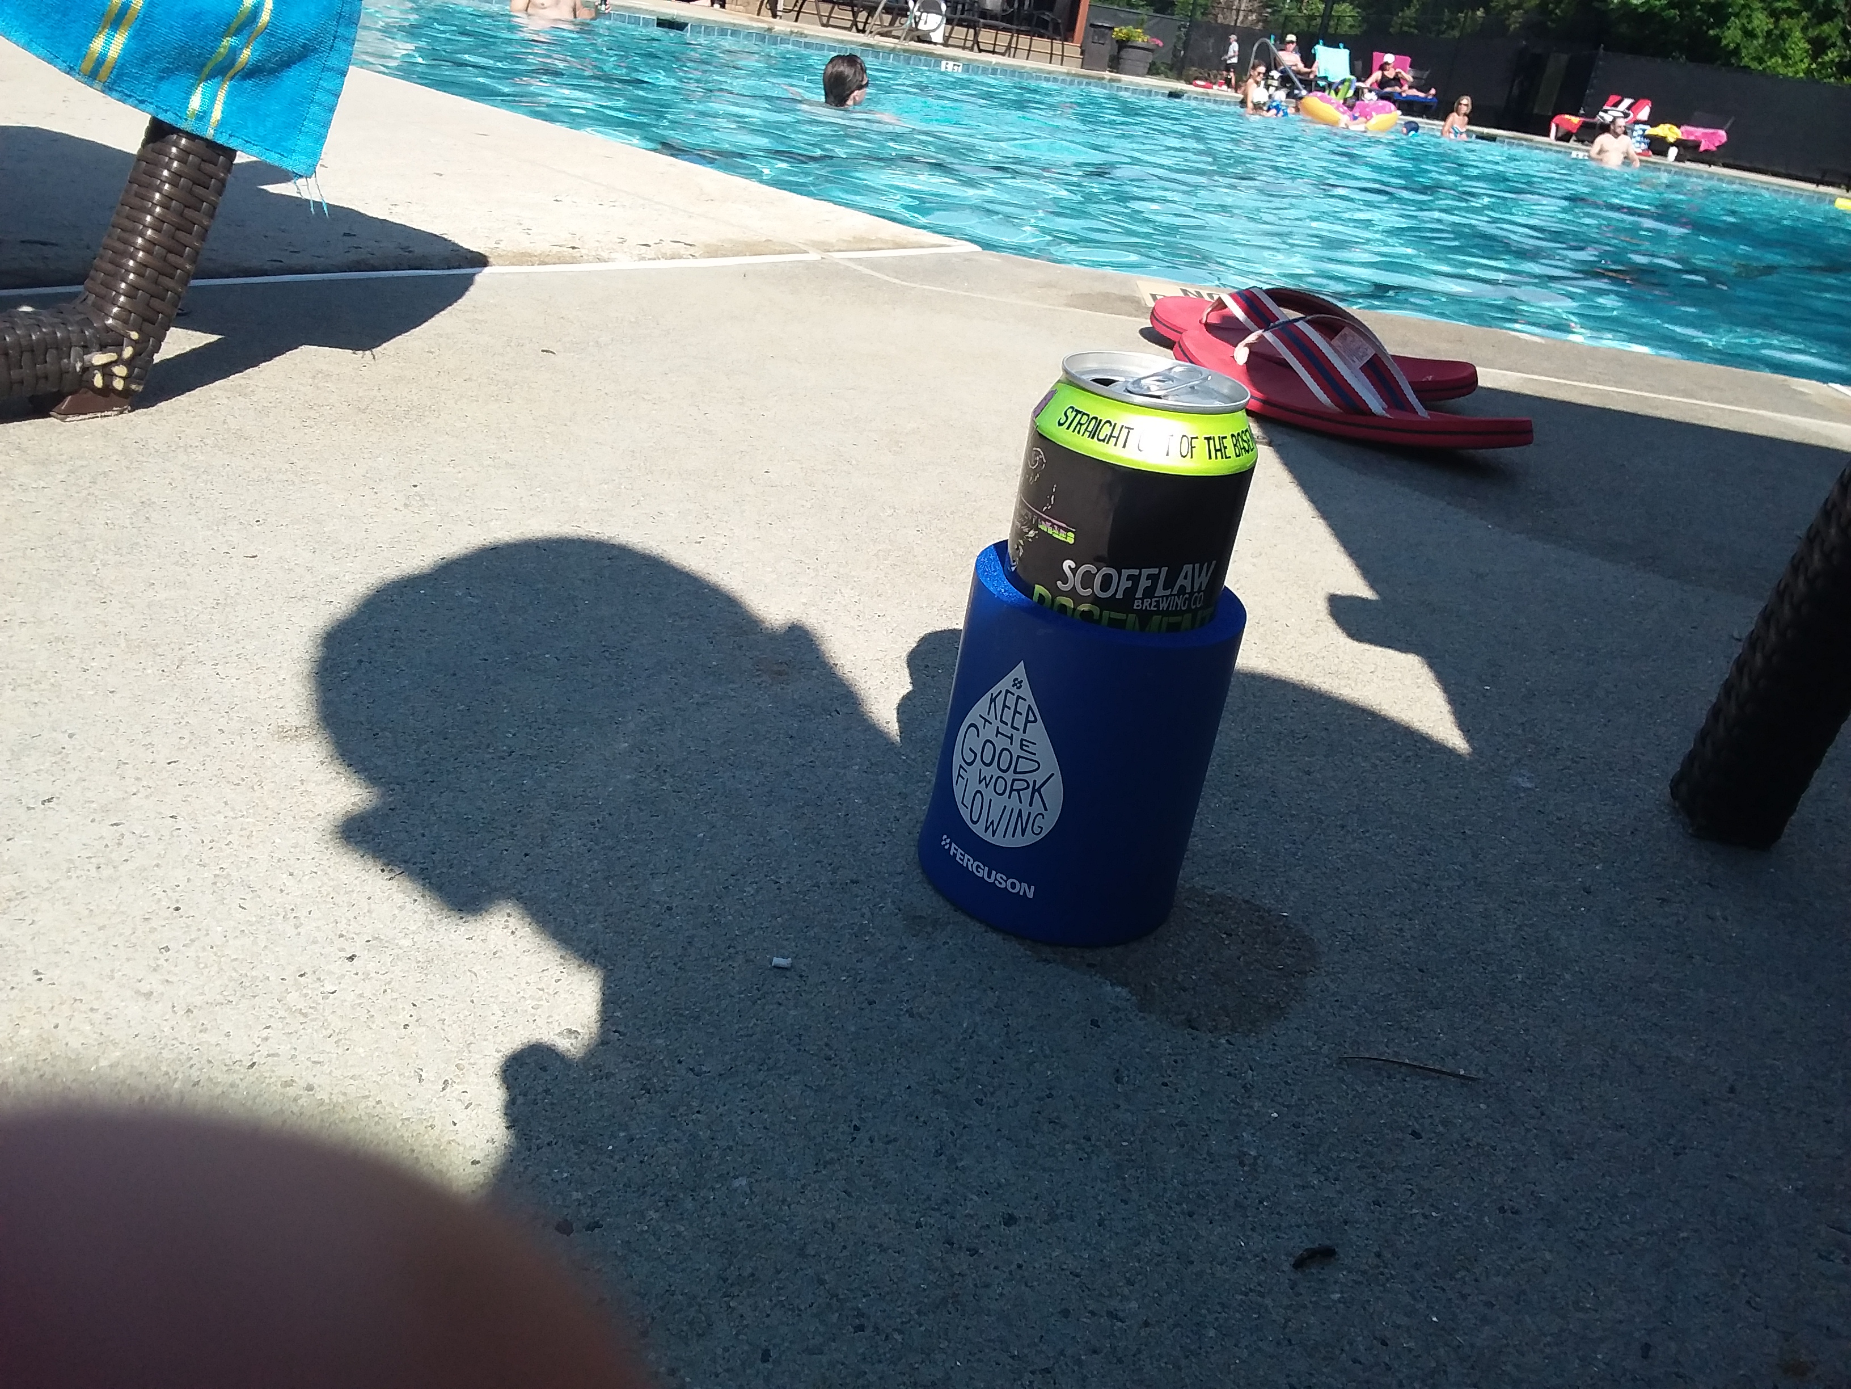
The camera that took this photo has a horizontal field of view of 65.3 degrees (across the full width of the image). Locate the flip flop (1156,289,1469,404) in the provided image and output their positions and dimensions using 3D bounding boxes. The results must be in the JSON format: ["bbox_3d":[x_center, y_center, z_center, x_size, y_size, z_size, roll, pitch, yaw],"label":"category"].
[{"bbox_3d":[0.339,-0.320,1.270,0.287,0.068,0.105,23,29,26],"label":"flip flop"}]

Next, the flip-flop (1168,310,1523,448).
[{"bbox_3d":[0.320,-0.242,1.108,0.285,0.072,0.105,27,31,32],"label":"flip-flop"}]

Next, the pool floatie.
[{"bbox_3d":[5.341,-7.337,18.200,1.150,0.360,1.100,7,25,-3],"label":"pool floatie"}]

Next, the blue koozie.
[{"bbox_3d":[0.049,0.013,0.461,0.085,0.103,0.085,8,26,-4],"label":"blue koozie"}]

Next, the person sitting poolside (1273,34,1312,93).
[{"bbox_3d":[6.221,-10.662,24.500,0.650,1.000,0.900,-4,28,-26],"label":"person sitting poolside"}]

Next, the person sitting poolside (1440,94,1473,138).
[{"bbox_3d":[7.297,-7.599,20.189,0.450,1.450,0.350,14,25,10],"label":"person sitting poolside"}]

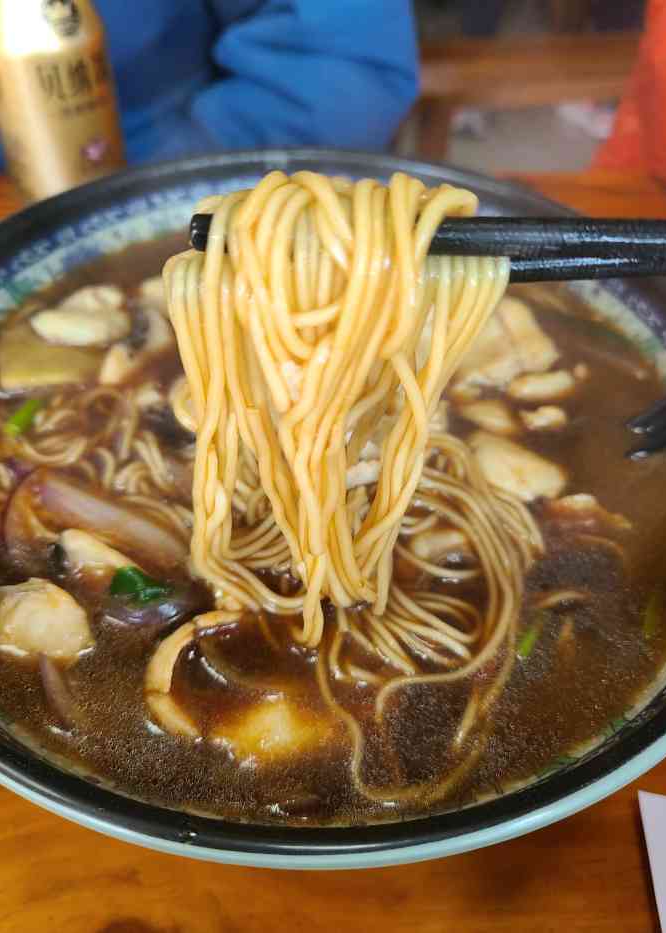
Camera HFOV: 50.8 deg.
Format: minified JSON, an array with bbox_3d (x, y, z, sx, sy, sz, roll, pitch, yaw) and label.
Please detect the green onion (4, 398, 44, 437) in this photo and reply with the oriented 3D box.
[{"bbox_3d":[-0.093,-0.015,0.211,0.005,0.004,0.014,16,50,11],"label":"green onion"}]

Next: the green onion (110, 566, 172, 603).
[{"bbox_3d":[-0.047,0.029,0.172,0.014,0.005,0.007,10,49,6],"label":"green onion"}]

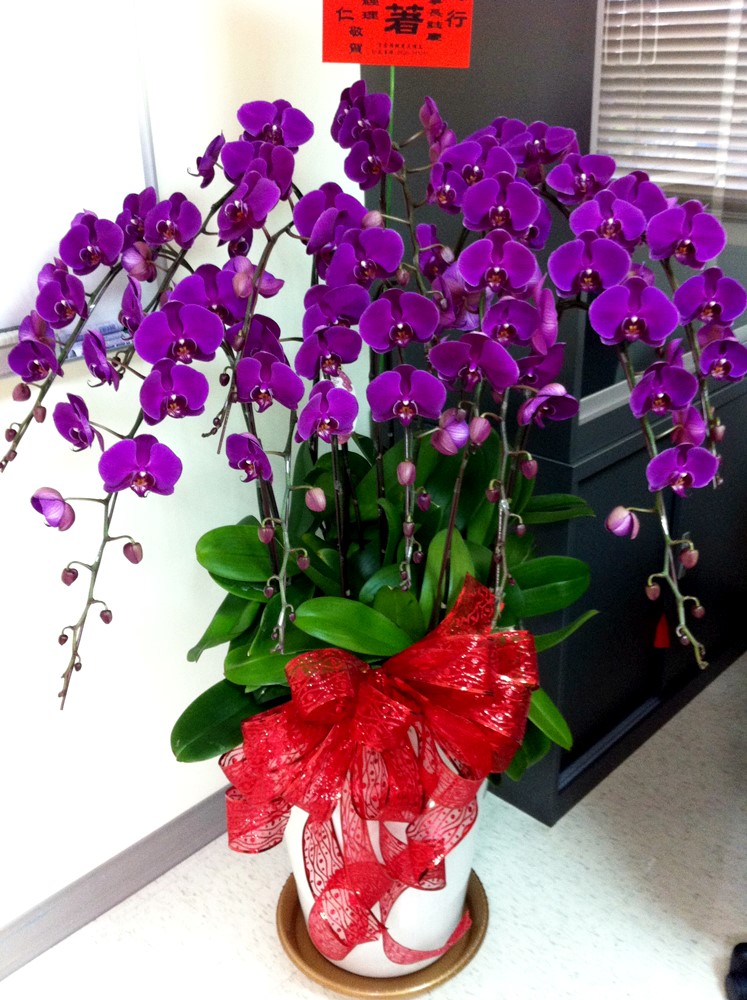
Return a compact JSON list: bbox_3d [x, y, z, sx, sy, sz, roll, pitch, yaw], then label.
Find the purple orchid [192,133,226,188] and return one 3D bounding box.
[{"bbox_3d":[-0.197,-0.407,1.210,0.040,0.072,0.085,8,23,-9],"label":"purple orchid"}]

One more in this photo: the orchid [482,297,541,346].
[{"bbox_3d":[0.164,-0.212,1.200,0.070,0.057,0.033,2,25,7],"label":"orchid"}]

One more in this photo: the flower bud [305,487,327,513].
[{"bbox_3d":[-0.069,-0.001,1.200,0.024,0.030,0.024,-10,15,3],"label":"flower bud"}]

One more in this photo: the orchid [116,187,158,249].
[{"bbox_3d":[-0.278,-0.339,1.210,0.078,0.073,0.042,-7,17,37],"label":"orchid"}]

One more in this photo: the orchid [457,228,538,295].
[{"bbox_3d":[0.147,-0.283,1.200,0.096,0.077,0.045,0,27,6],"label":"orchid"}]

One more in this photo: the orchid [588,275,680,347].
[{"bbox_3d":[0.297,-0.216,1.150,0.102,0.078,0.040,4,24,14],"label":"orchid"}]

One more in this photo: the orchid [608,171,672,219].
[{"bbox_3d":[0.340,-0.387,1.300,0.089,0.077,0.040,18,23,6],"label":"orchid"}]

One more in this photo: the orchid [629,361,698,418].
[{"bbox_3d":[0.342,-0.130,1.190,0.084,0.074,0.045,-2,18,16],"label":"orchid"}]

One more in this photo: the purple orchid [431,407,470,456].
[{"bbox_3d":[0.093,-0.083,1.220,0.042,0.050,0.041,14,7,-29],"label":"purple orchid"}]

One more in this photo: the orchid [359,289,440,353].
[{"bbox_3d":[0.031,-0.215,1.210,0.096,0.076,0.045,-7,27,2],"label":"orchid"}]

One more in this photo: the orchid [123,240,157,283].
[{"bbox_3d":[-0.308,-0.314,1.330,0.042,0.050,0.042,-21,13,13],"label":"orchid"}]

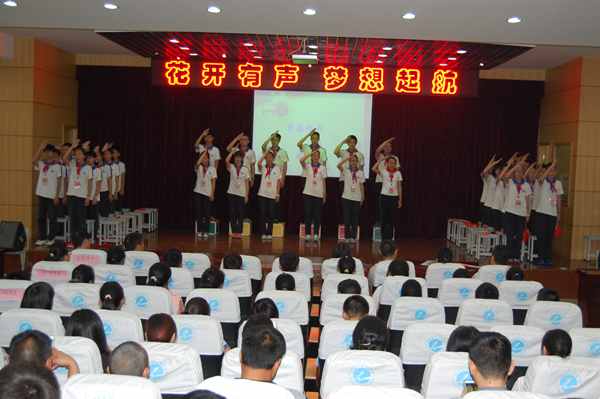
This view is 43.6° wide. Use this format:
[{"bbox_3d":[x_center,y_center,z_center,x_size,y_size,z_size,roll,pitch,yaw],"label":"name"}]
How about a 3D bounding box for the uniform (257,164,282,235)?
[{"bbox_3d":[-0.542,0.017,12.900,0.390,1.230,0.270,2,3,1],"label":"uniform"}]

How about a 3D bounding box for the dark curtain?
[{"bbox_3d":[0.181,-0.883,14.300,8.850,3.030,0.200,2,3,1],"label":"dark curtain"}]

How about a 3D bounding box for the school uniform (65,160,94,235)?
[{"bbox_3d":[-3.420,0.031,11.624,0.410,1.252,0.270,2,3,2],"label":"school uniform"}]

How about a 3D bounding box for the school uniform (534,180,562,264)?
[{"bbox_3d":[3.828,0.339,11.545,0.430,1.305,0.270,2,3,2],"label":"school uniform"}]

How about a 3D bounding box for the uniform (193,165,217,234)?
[{"bbox_3d":[-1.631,0.000,12.800,0.390,1.200,0.270,2,3,1],"label":"uniform"}]

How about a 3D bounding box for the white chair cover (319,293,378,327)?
[{"bbox_3d":[0.403,0.909,6.220,0.450,0.280,0.150,2,3,1],"label":"white chair cover"}]

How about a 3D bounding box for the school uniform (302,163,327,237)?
[{"bbox_3d":[0.252,0.000,13.000,0.390,1.260,0.270,2,3,1],"label":"school uniform"}]

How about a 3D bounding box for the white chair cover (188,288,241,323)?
[{"bbox_3d":[-0.712,0.873,6.170,0.430,0.275,0.150,2,3,2],"label":"white chair cover"}]

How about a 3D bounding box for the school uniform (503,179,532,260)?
[{"bbox_3d":[3.395,0.312,11.699,0.430,1.260,0.270,2,3,2],"label":"school uniform"}]

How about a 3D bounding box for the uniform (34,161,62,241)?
[{"bbox_3d":[-3.859,0.015,11.500,0.400,1.230,0.270,2,3,1],"label":"uniform"}]

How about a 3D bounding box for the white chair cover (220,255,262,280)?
[{"bbox_3d":[-0.636,0.739,8.149,0.430,0.275,0.150,2,3,2],"label":"white chair cover"}]

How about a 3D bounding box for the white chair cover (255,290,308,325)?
[{"bbox_3d":[-0.152,0.886,6.150,0.430,0.275,0.150,2,3,2],"label":"white chair cover"}]

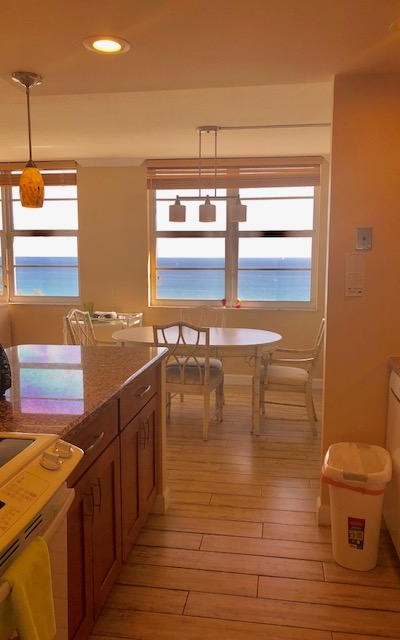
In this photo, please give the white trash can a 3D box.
[{"bbox_3d":[0.754,0.886,2.482,0.300,0.500,0.370,3,7,20],"label":"white trash can"}]

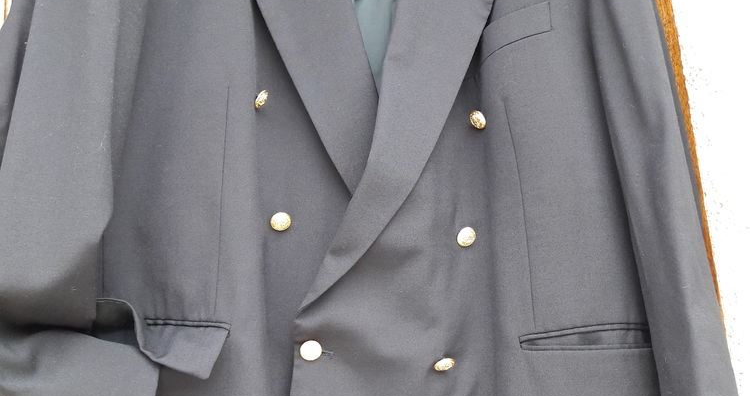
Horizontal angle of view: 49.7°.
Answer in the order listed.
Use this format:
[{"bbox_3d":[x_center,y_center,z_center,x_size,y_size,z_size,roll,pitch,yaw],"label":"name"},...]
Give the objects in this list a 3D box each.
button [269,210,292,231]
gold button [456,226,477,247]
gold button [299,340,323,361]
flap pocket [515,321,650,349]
[{"bbox_3d":[-0.087,0.021,0.750,0.019,0.019,0.008,-2,-14,-8],"label":"button"},{"bbox_3d":[0.086,0.037,0.762,0.019,0.019,0.008,-1,-17,-14],"label":"gold button"},{"bbox_3d":[-0.058,0.139,0.735,0.019,0.019,0.008,-2,-16,-7],"label":"gold button"},{"bbox_3d":[0.204,0.133,0.775,0.138,0.027,0.012,0,-13,-16],"label":"flap pocket"}]

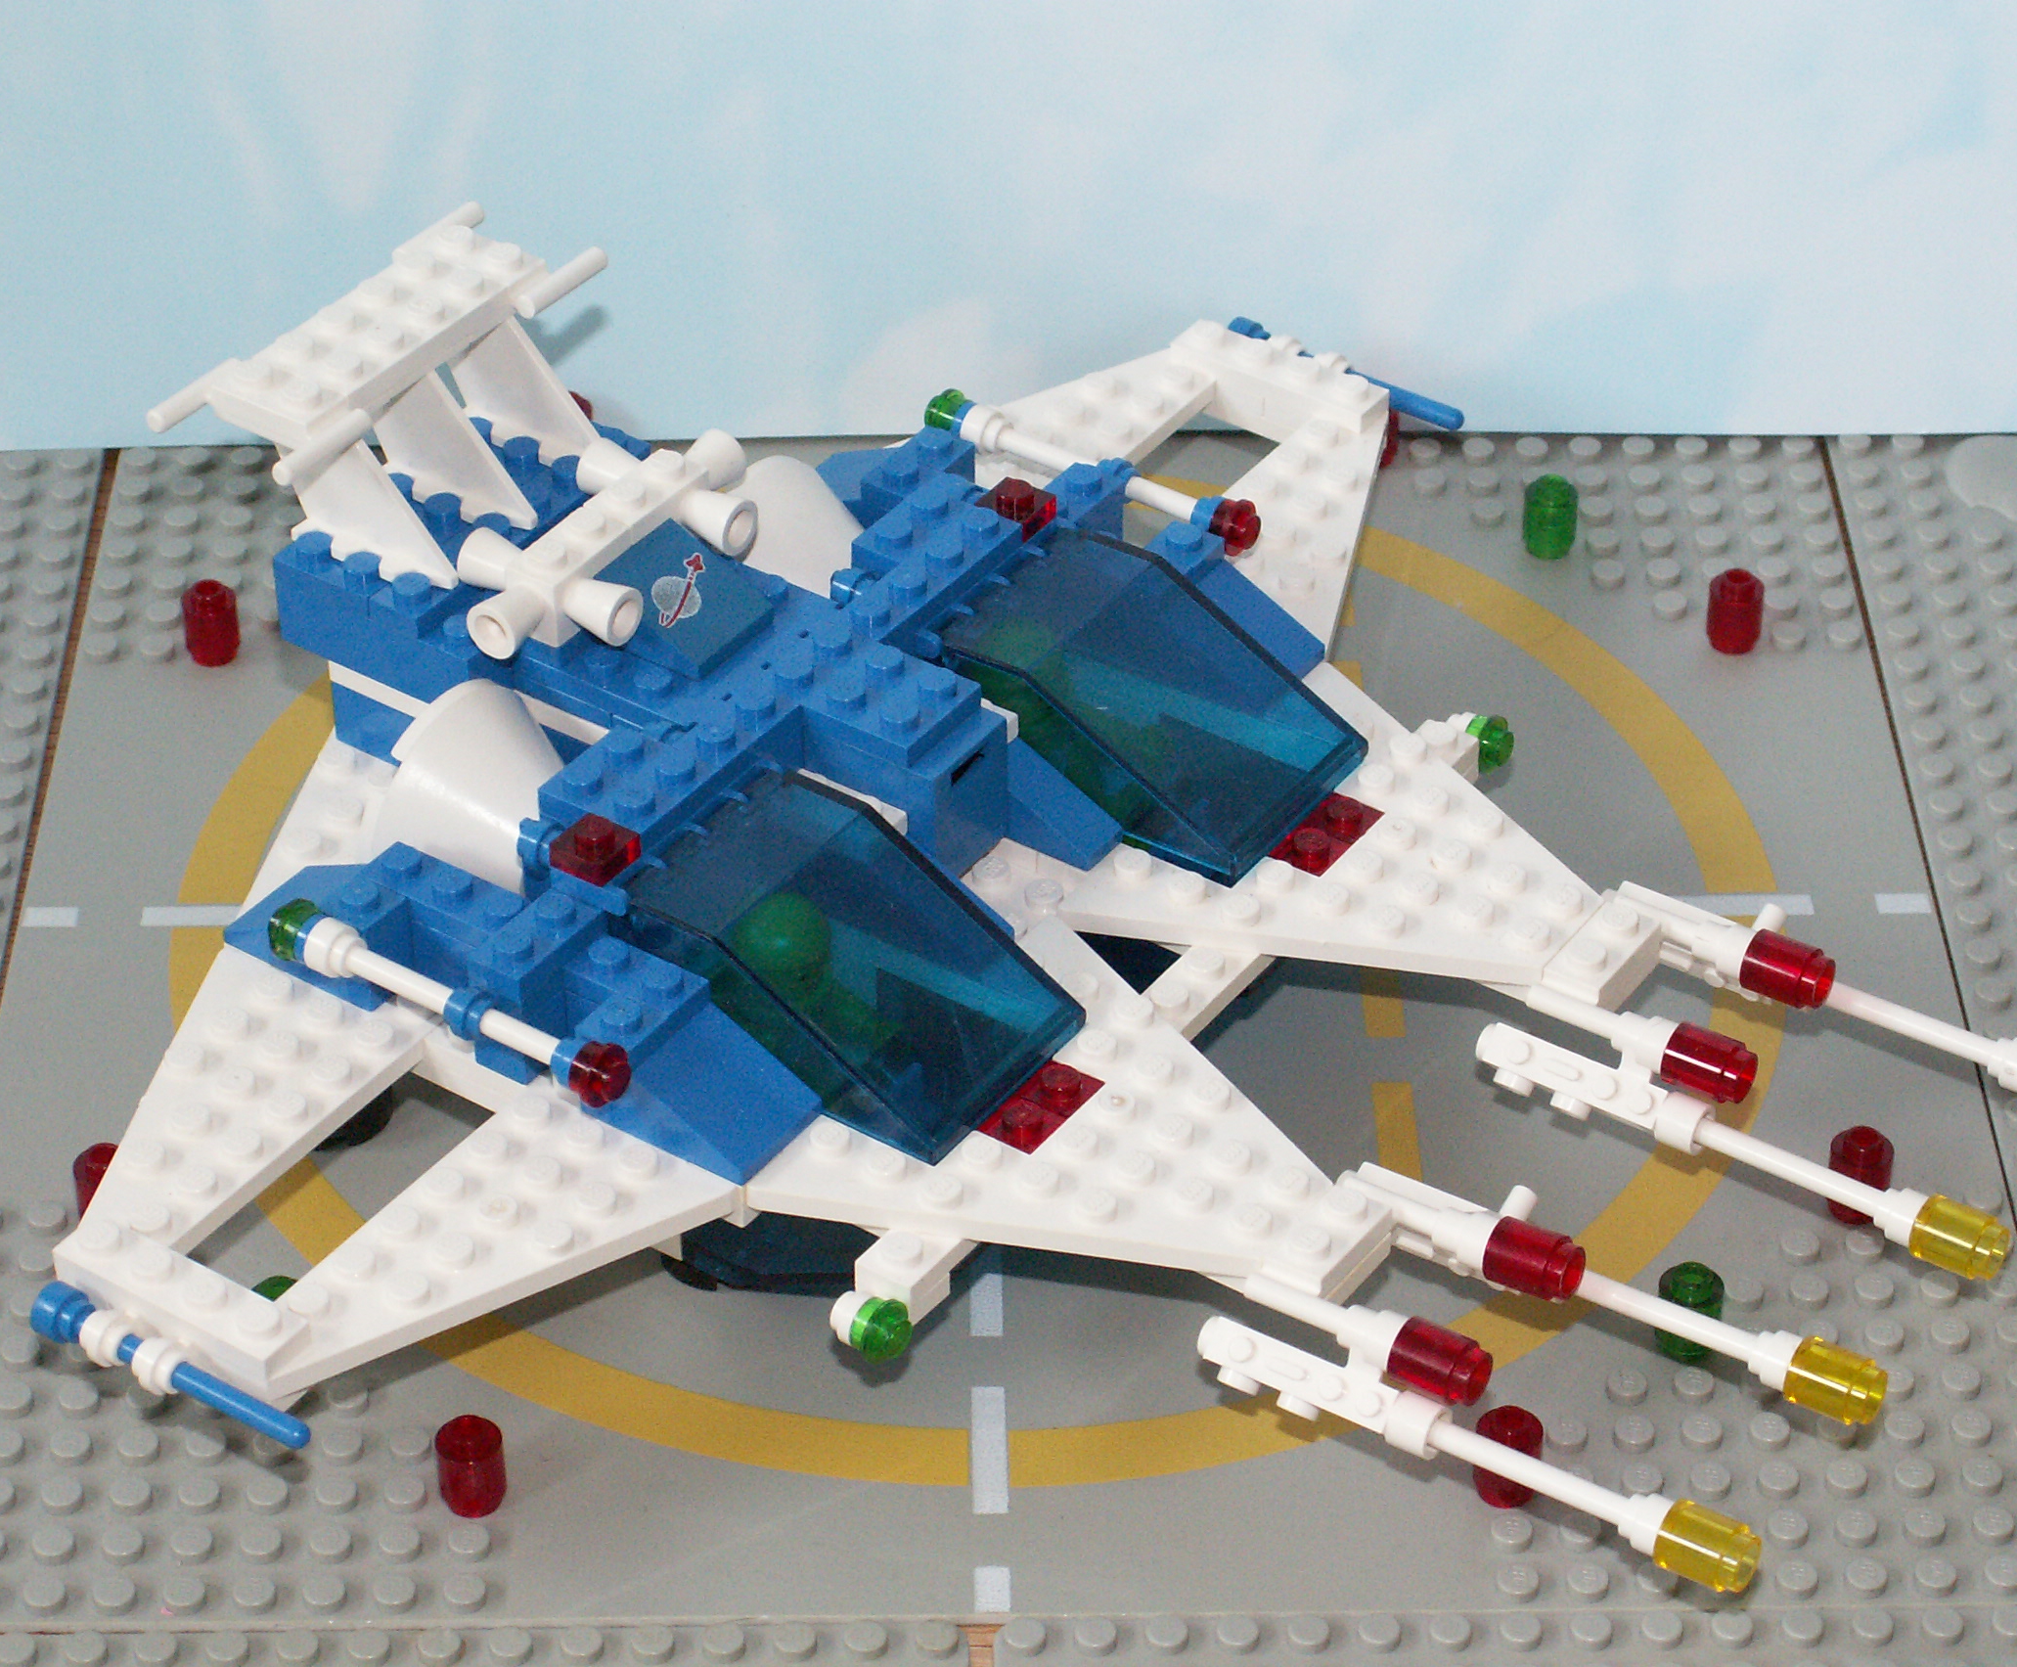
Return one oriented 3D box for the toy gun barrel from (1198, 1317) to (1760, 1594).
[{"bbox_3d":[0.051,0.069,0.552,0.069,0.009,0.009,21,42,29],"label":"toy gun barrel"}]

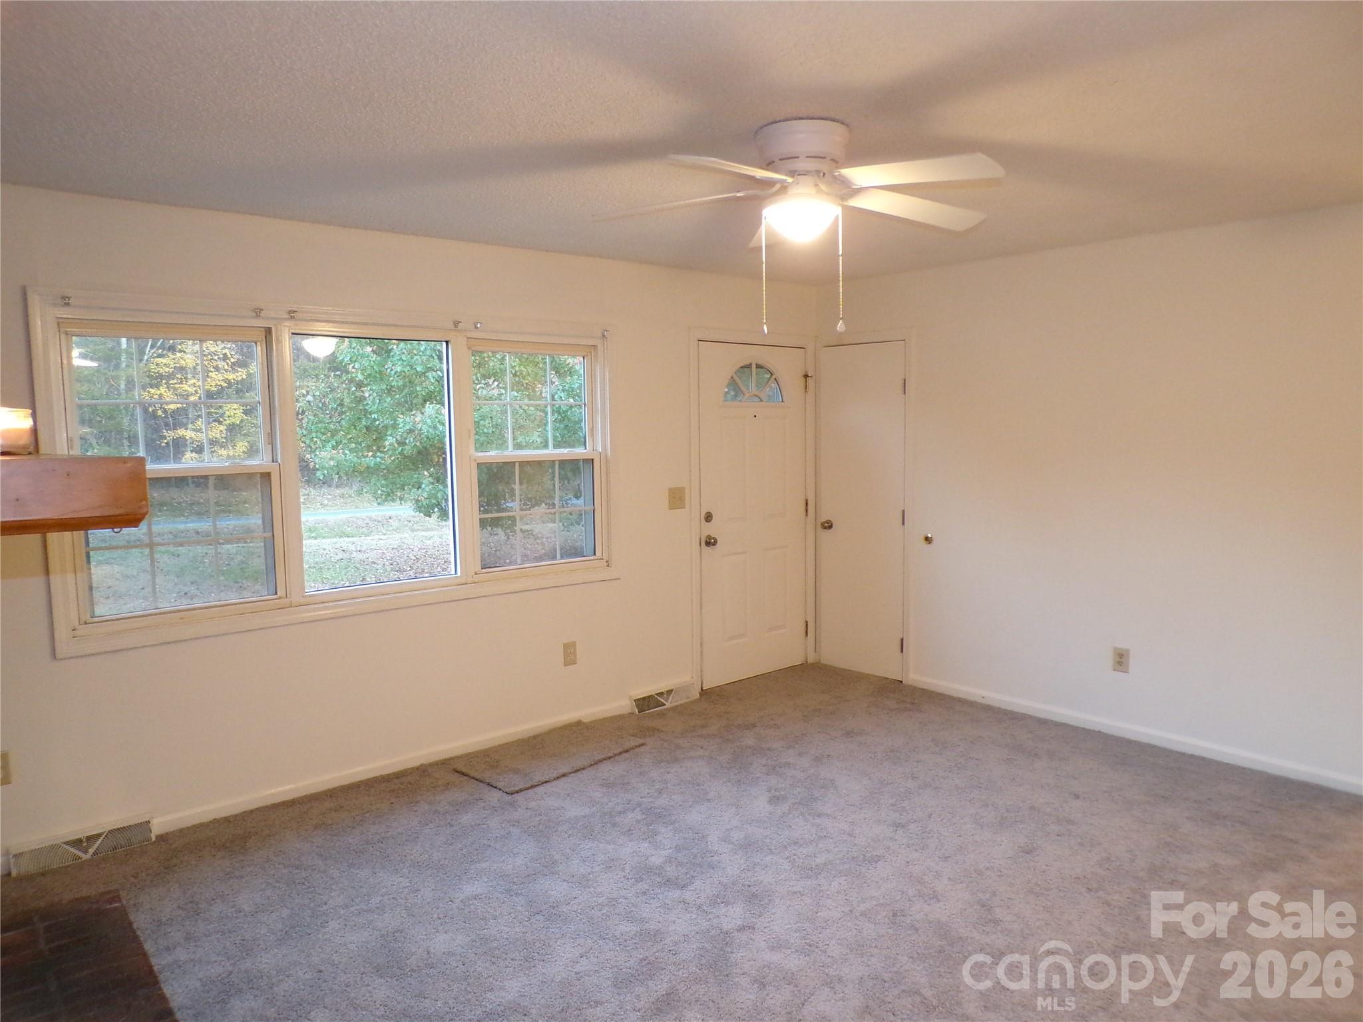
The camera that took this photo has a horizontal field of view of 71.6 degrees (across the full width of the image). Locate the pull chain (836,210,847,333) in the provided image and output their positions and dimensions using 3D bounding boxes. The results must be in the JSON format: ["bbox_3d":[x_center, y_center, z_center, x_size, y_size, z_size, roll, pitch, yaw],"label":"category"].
[{"bbox_3d":[0.433,-0.651,2.567,0.022,0.326,0.020,-1,5,0],"label":"pull chain"}]

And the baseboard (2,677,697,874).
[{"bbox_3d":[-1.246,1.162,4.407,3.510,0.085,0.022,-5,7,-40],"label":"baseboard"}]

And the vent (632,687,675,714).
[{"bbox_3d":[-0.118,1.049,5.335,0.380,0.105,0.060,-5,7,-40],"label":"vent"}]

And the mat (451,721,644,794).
[{"bbox_3d":[-0.619,1.176,4.544,0.428,0.014,0.825,4,7,42],"label":"mat"}]

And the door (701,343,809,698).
[{"bbox_3d":[0.445,0.013,5.789,0.905,2.035,0.050,-5,7,-40],"label":"door"}]

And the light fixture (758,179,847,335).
[{"bbox_3d":[0.328,-0.689,2.563,0.225,0.410,0.220,0,5,7],"label":"light fixture"}]

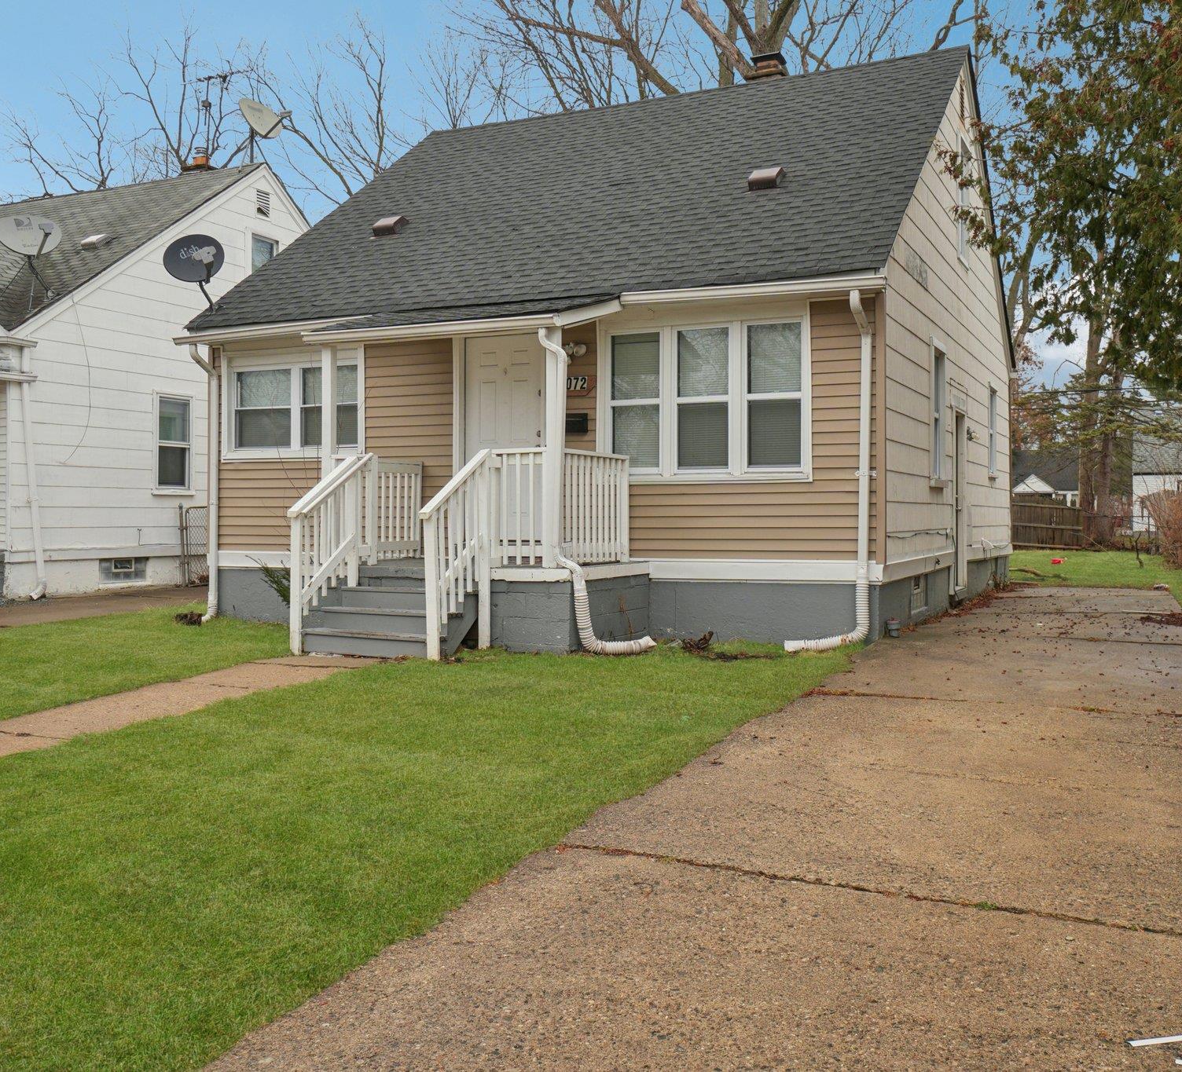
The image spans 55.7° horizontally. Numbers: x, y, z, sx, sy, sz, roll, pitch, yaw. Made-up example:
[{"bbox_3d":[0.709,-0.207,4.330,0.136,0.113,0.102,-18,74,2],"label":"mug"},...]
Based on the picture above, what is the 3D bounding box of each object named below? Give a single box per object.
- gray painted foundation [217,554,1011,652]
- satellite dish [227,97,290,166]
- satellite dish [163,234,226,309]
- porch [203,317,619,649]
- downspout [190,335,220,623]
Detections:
[{"bbox_3d":[0.708,0.579,14.307,7.480,0.550,9.650,0,1,27],"label":"gray painted foundation"},{"bbox_3d":[-5.129,-6.260,17.300,0.750,1.030,0.780,1,1,36],"label":"satellite dish"},{"bbox_3d":[-4.419,-2.950,12.450,0.660,0.830,0.520,-1,1,-30],"label":"satellite dish"},{"bbox_3d":[-1.257,-0.491,9.874,2.800,2.800,2.400,0,1,27],"label":"porch"},{"bbox_3d":[-4.364,-0.604,12.561,0.120,3.060,0.400,0,1,27],"label":"downspout"}]

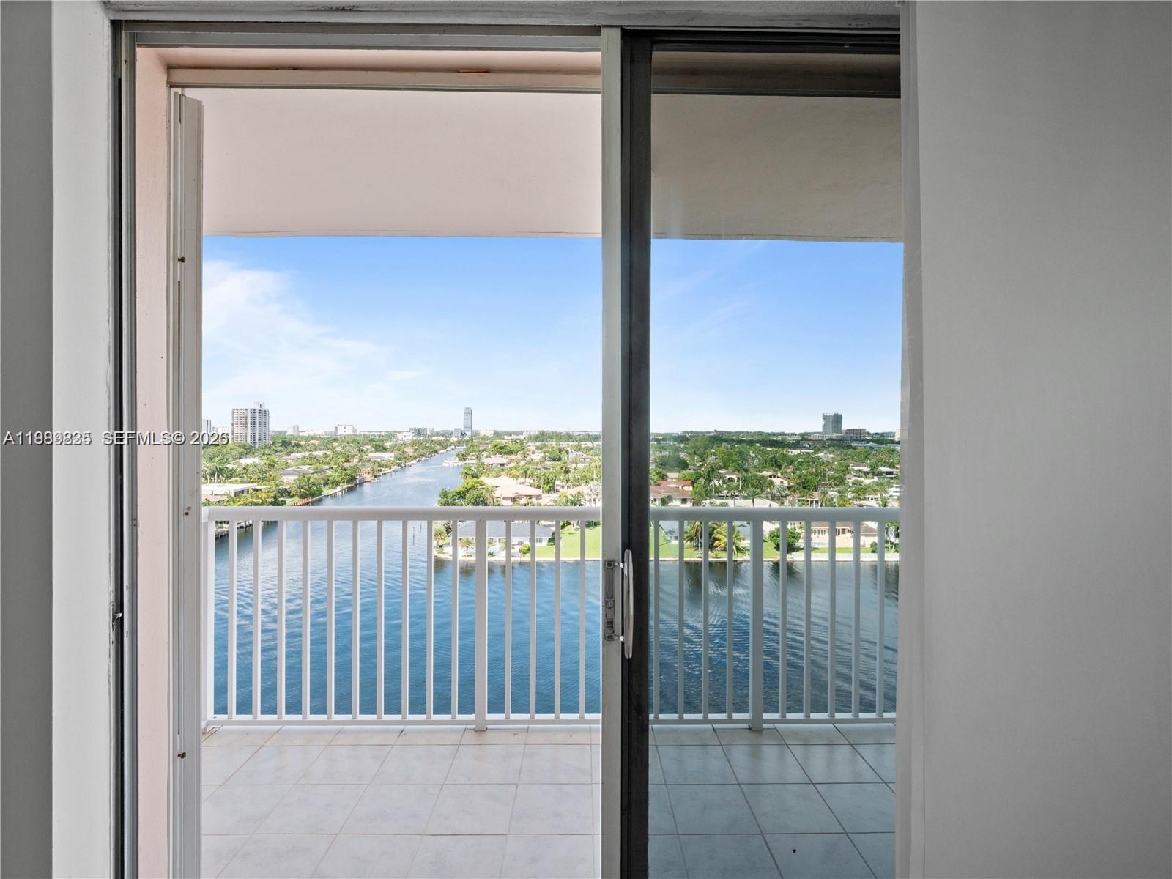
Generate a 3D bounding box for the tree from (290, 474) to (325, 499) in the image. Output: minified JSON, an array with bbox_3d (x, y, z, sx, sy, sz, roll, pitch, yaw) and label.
[{"bbox_3d":[-110.662,18.535,215.000,12.200,9.200,11.000,0,1,-27],"label":"tree"}]

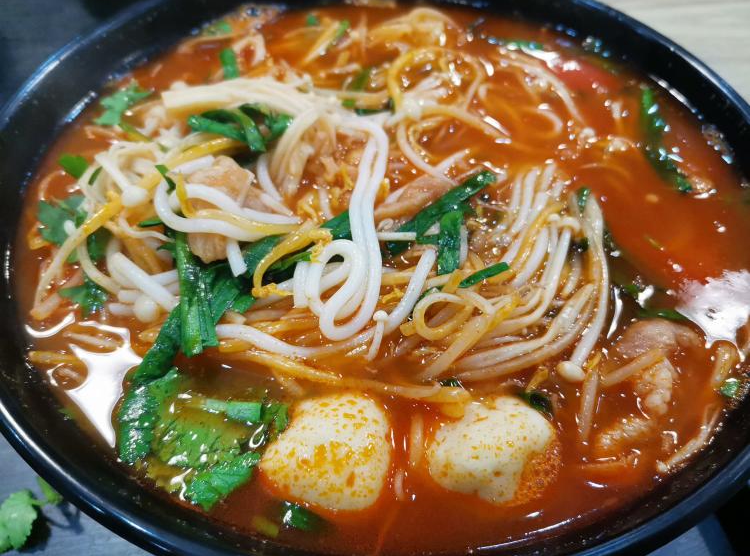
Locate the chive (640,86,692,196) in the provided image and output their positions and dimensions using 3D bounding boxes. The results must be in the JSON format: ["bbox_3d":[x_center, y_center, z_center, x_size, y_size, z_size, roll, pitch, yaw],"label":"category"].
[{"bbox_3d":[0.108,-0.052,0.212,0.010,0.004,0.059,3,52,1],"label":"chive"}]

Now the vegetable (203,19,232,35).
[{"bbox_3d":[-0.063,-0.100,0.225,0.011,0.004,0.009,-15,56,-12],"label":"vegetable"}]

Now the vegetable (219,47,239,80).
[{"bbox_3d":[-0.053,-0.079,0.206,0.006,0.006,0.015,-11,55,-9],"label":"vegetable"}]

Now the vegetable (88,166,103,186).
[{"bbox_3d":[-0.090,-0.033,0.182,0.003,0.003,0.009,4,52,2],"label":"vegetable"}]

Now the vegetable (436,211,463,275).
[{"bbox_3d":[0.020,-0.009,0.147,0.006,0.008,0.017,7,54,4],"label":"vegetable"}]

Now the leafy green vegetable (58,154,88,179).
[{"bbox_3d":[-0.092,-0.034,0.172,0.011,0.004,0.006,28,58,18],"label":"leafy green vegetable"}]

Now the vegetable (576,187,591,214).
[{"bbox_3d":[0.068,-0.025,0.184,0.004,0.004,0.010,14,53,9],"label":"vegetable"}]

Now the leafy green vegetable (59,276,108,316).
[{"bbox_3d":[-0.076,0.005,0.147,0.012,0.006,0.009,9,54,5],"label":"leafy green vegetable"}]

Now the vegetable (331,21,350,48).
[{"bbox_3d":[-0.015,-0.108,0.249,0.004,0.003,0.020,13,53,9],"label":"vegetable"}]

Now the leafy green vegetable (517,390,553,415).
[{"bbox_3d":[0.039,0.029,0.134,0.008,0.005,0.005,36,61,22],"label":"leafy green vegetable"}]

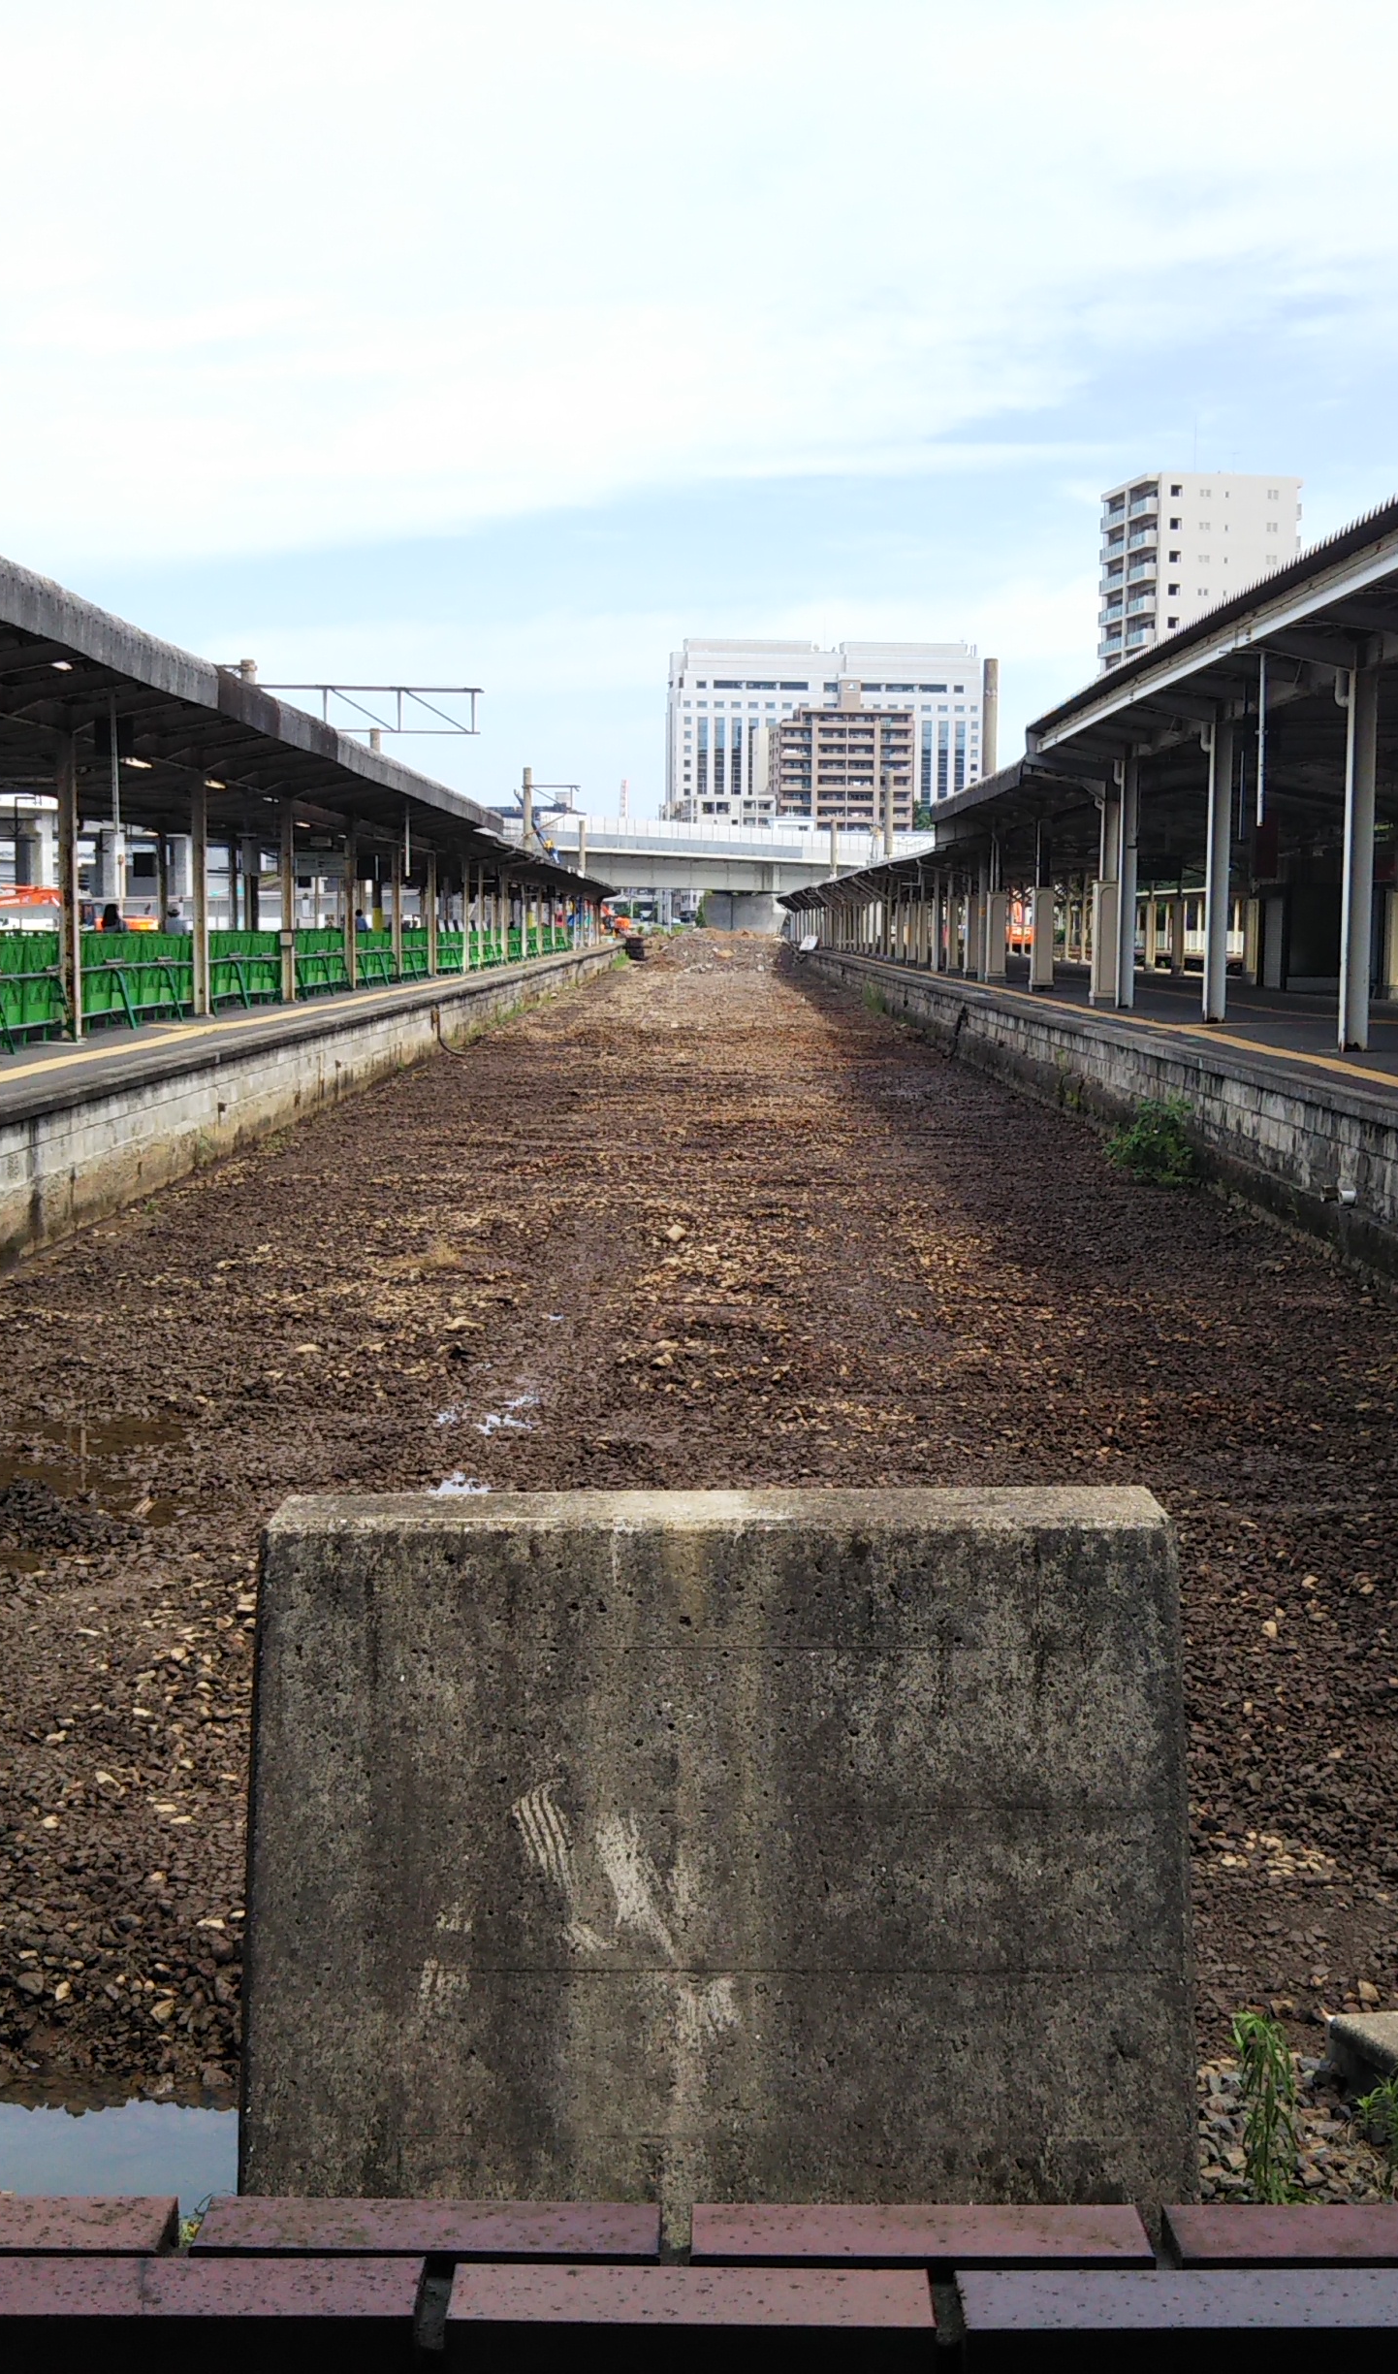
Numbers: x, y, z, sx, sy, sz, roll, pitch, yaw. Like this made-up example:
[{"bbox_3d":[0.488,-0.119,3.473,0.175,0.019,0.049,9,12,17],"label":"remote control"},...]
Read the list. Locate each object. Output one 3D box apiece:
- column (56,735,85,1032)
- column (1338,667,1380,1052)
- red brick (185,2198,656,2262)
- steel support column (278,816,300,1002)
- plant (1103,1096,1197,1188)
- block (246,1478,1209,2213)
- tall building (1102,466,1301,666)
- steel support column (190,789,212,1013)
[{"bbox_3d":[-7.590,-3.624,33.160,0.170,3.680,0.220,1,6,0],"label":"column"},{"bbox_3d":[7.150,-3.542,29.633,0.230,4.107,0.290,0,6,0],"label":"column"},{"bbox_3d":[-0.124,0.513,1.271,0.212,0.065,0.053,0,6,0],"label":"red brick"},{"bbox_3d":[-7.338,-4.981,49.043,0.180,3.317,0.220,1,6,0],"label":"steel support column"},{"bbox_3d":[4.456,-0.457,27.184,0.880,0.840,0.720,0,6,0],"label":"plant"},{"bbox_3d":[0.034,1.331,5.501,1.829,1.366,0.655,0,6,-2],"label":"block"},{"bbox_3d":[44.183,-42.023,243.748,13.700,39.361,12.700,-1,6,-14],"label":"tall building"},{"bbox_3d":[-6.869,-3.960,37.853,0.200,3.207,0.230,0,6,0],"label":"steel support column"}]

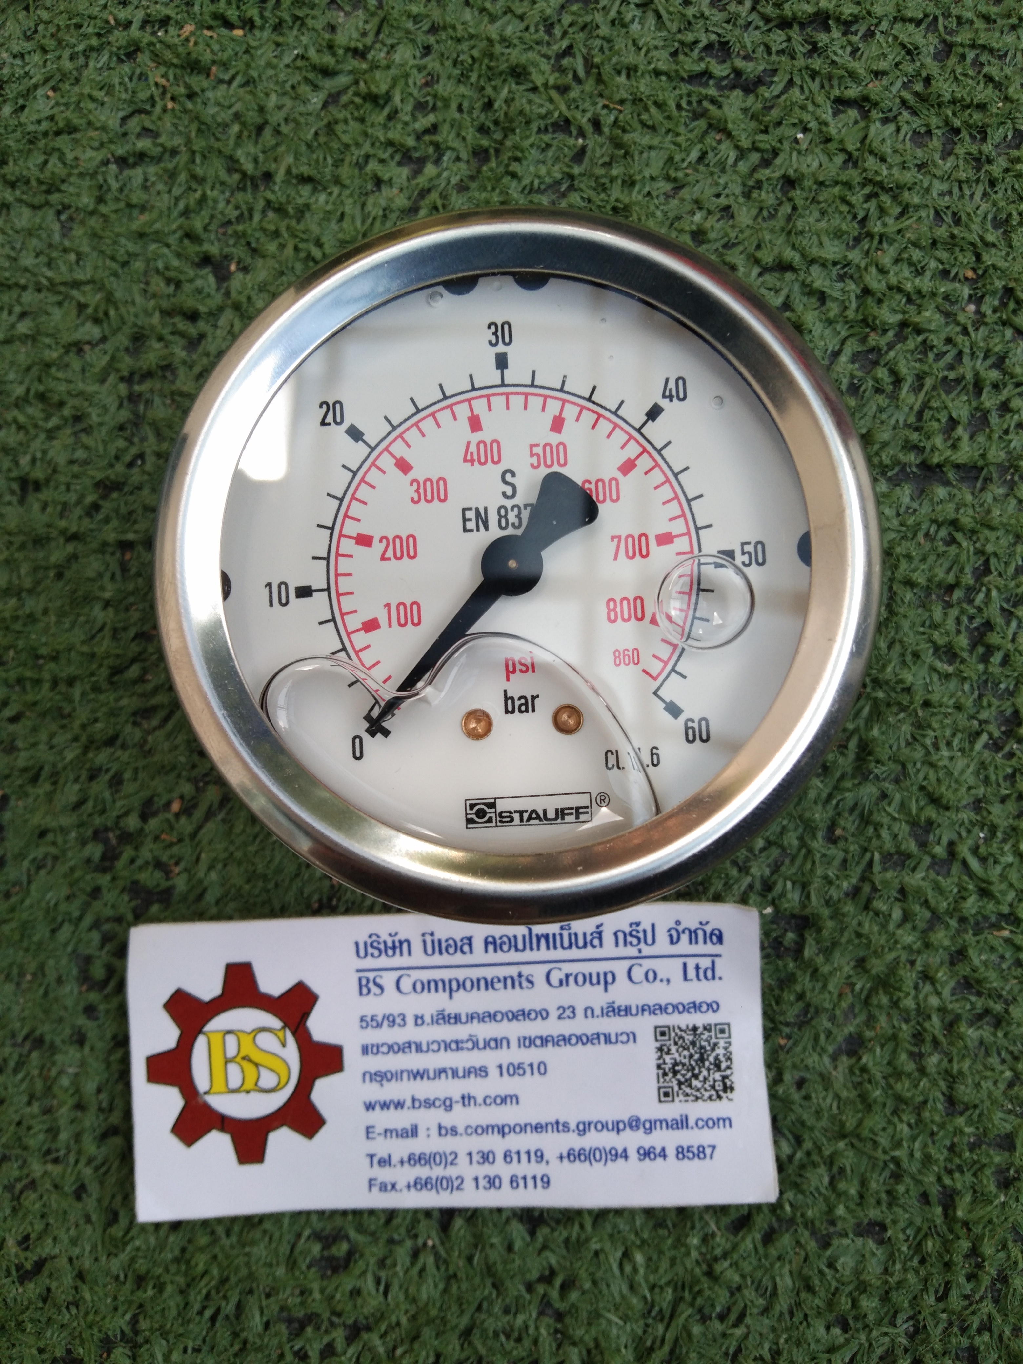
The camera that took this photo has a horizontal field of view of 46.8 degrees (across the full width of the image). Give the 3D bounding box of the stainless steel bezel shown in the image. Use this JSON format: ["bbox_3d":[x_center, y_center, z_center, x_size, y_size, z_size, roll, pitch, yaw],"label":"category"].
[{"bbox_3d":[0.000,-0.011,0.113,0.068,0.016,0.068,-3,84,1],"label":"stainless steel bezel"}]

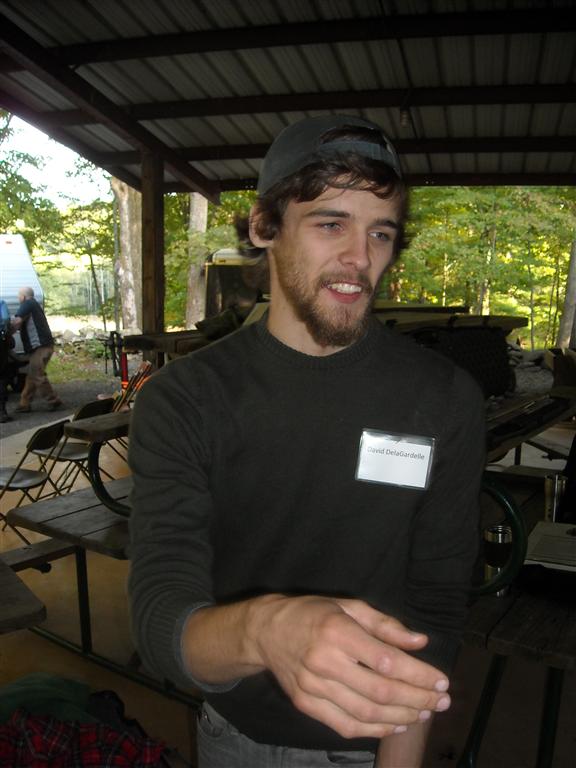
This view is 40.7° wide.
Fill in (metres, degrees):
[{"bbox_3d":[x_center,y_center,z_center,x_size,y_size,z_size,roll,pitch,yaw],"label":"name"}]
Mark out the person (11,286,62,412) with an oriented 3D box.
[{"bbox_3d":[-3.490,-0.475,10.800,0.650,1.710,0.520,2,6,12],"label":"person"}]

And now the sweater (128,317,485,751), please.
[{"bbox_3d":[0.020,0.193,1.005,0.490,0.570,0.410,0,6,-10],"label":"sweater"}]

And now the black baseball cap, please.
[{"bbox_3d":[0.037,-0.266,0.985,0.175,0.145,0.260,11,-9,-24],"label":"black baseball cap"}]

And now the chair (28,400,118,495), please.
[{"bbox_3d":[-1.681,0.527,6.100,0.500,0.770,0.460,0,6,-3],"label":"chair"}]

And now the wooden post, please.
[{"bbox_3d":[-1.291,-0.715,7.400,0.150,2.980,0.150,2,6,14],"label":"wooden post"}]

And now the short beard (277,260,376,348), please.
[{"bbox_3d":[0.043,-0.092,0.910,0.125,0.105,0.090,6,5,-26],"label":"short beard"}]

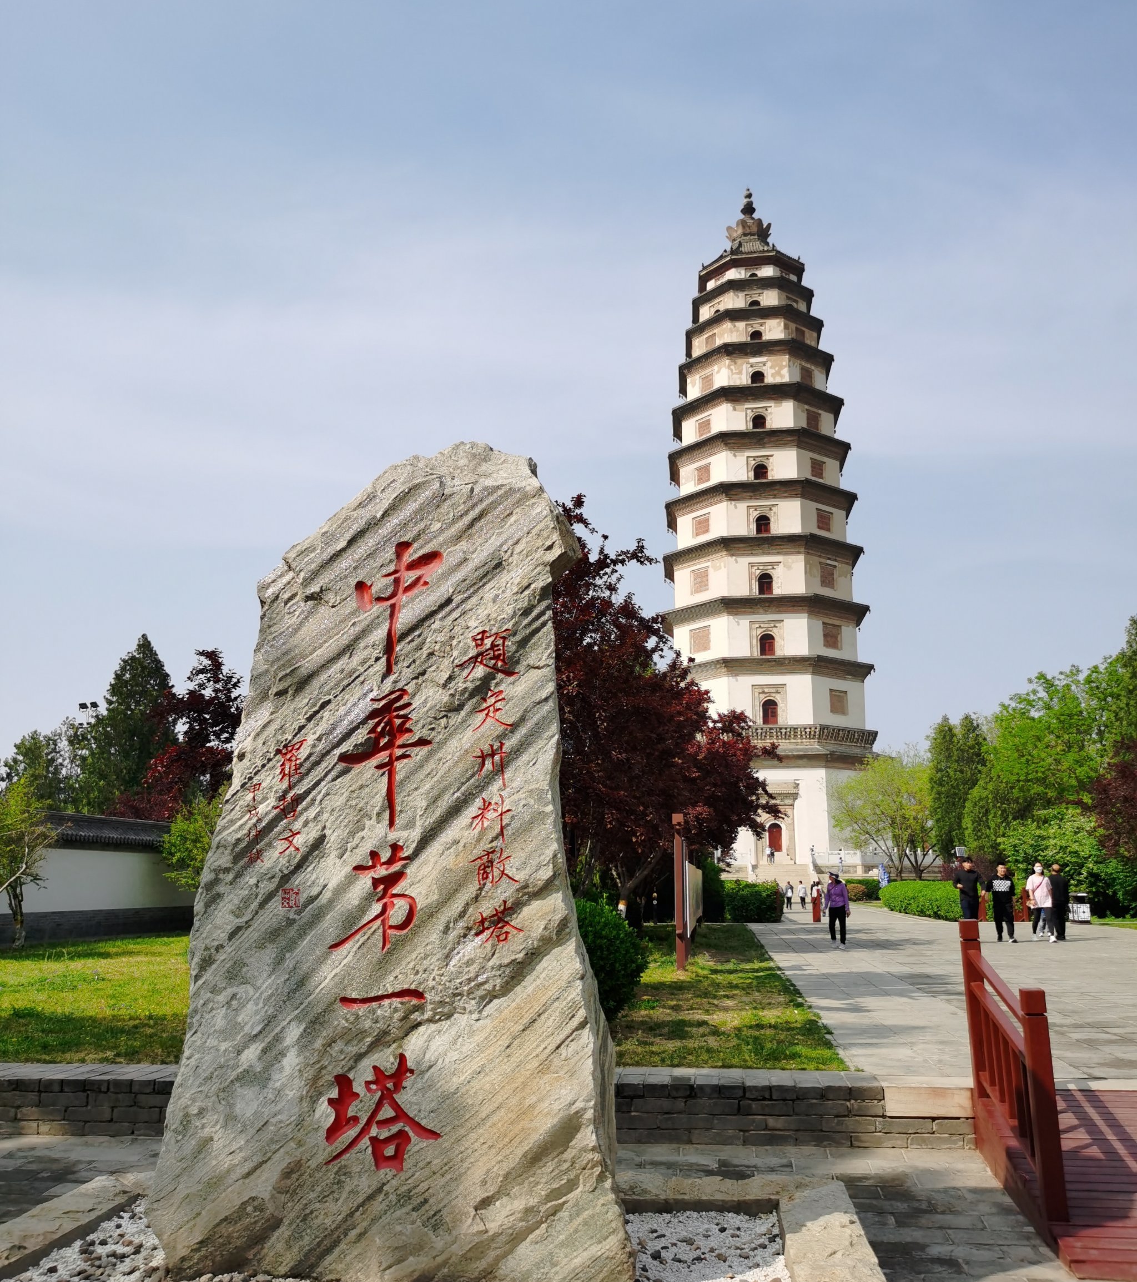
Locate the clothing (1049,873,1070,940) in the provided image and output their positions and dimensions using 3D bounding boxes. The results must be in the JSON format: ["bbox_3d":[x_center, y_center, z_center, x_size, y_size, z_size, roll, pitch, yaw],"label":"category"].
[{"bbox_3d":[11.090,5.991,26.843,0.550,1.480,0.340,0,-12,0],"label":"clothing"}]

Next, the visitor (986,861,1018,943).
[{"bbox_3d":[9.665,5.830,26.365,0.660,1.760,0.440,-2,-12,10],"label":"visitor"}]

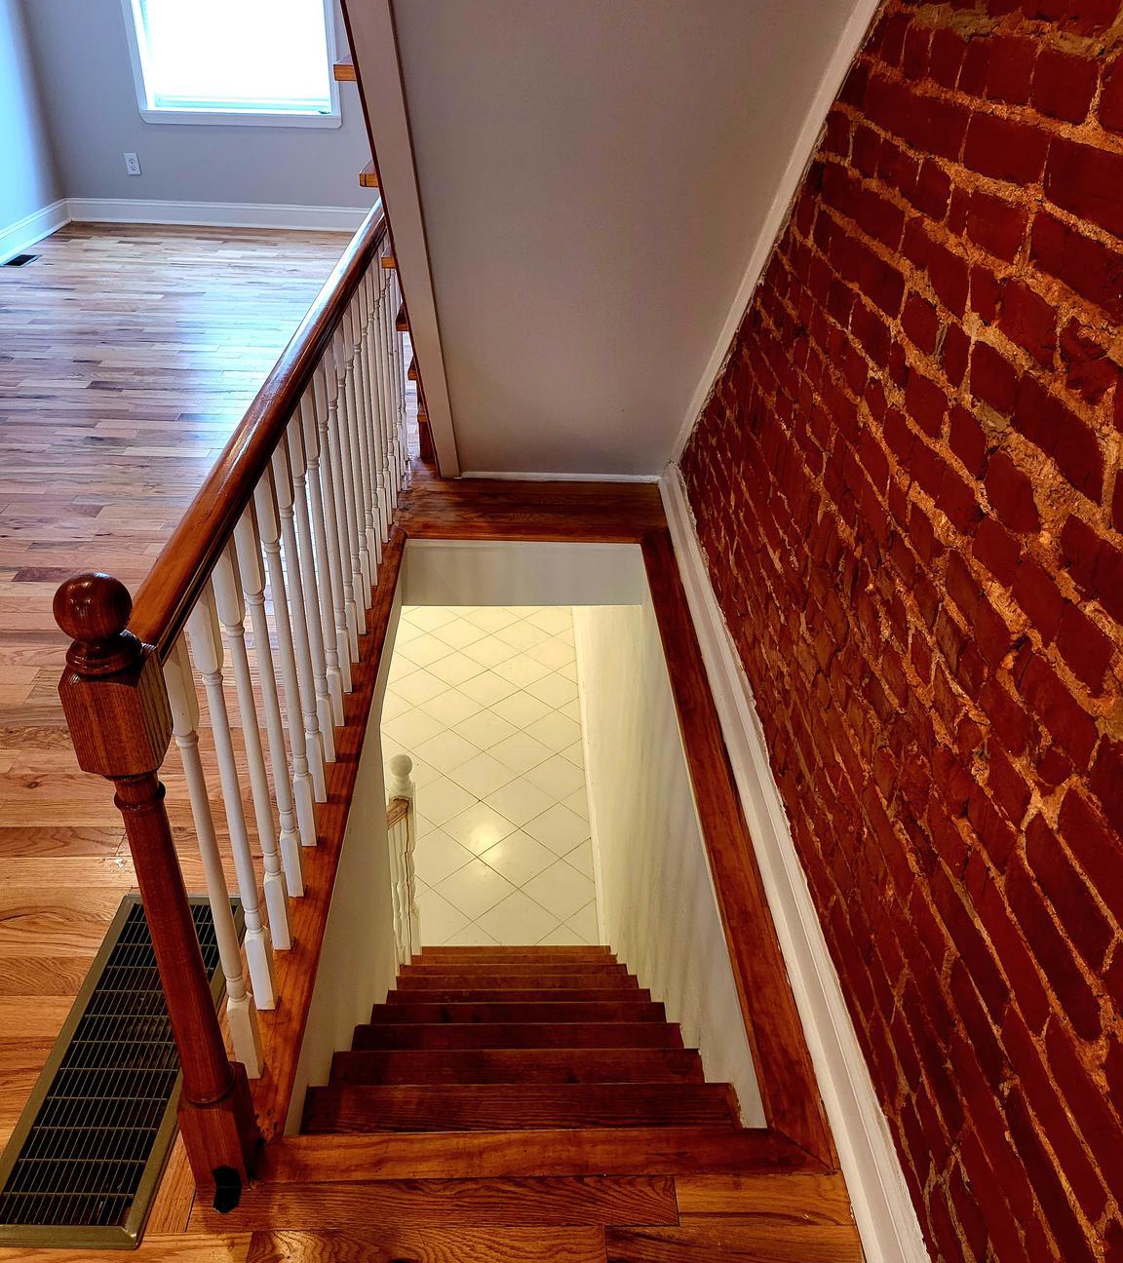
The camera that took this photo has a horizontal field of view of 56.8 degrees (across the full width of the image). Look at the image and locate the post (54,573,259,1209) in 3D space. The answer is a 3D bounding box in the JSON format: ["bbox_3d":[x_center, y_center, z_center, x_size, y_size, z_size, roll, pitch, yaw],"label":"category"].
[{"bbox_3d":[-0.481,0.377,1.299,0.080,1.034,0.080,1,33,-2],"label":"post"}]

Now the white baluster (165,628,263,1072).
[{"bbox_3d":[-0.498,0.370,1.497,0.031,0.860,0.031,1,32,-3],"label":"white baluster"}]

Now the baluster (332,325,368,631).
[{"bbox_3d":[-0.534,-0.360,2.612,0.033,0.859,0.033,1,33,-2],"label":"baluster"}]

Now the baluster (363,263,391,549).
[{"bbox_3d":[-0.549,-0.649,3.063,0.033,0.859,0.033,1,33,-2],"label":"baluster"}]

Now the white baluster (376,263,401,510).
[{"bbox_3d":[-0.565,-0.798,3.337,0.031,0.860,0.031,1,32,-3],"label":"white baluster"}]

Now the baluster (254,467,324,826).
[{"bbox_3d":[-0.510,0.074,1.934,0.033,0.859,0.033,1,33,-2],"label":"baluster"}]

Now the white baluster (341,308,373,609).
[{"bbox_3d":[-0.544,-0.433,2.762,0.031,0.860,0.031,1,32,-3],"label":"white baluster"}]

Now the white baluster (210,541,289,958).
[{"bbox_3d":[-0.507,0.224,1.727,0.031,0.860,0.031,1,32,-3],"label":"white baluster"}]

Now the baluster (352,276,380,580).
[{"bbox_3d":[-0.552,-0.579,2.992,0.031,0.860,0.031,1,32,-3],"label":"baluster"}]

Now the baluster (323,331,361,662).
[{"bbox_3d":[-0.536,-0.287,2.532,0.031,0.860,0.031,1,32,-3],"label":"baluster"}]

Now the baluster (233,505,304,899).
[{"bbox_3d":[-0.507,0.146,1.821,0.033,0.859,0.033,1,33,-2],"label":"baluster"}]

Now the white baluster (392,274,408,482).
[{"bbox_3d":[-0.565,-0.938,3.515,0.033,0.859,0.033,1,33,-2],"label":"white baluster"}]

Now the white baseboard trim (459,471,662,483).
[{"bbox_3d":[-0.003,-0.559,3.737,0.729,0.022,0.016,1,33,-2],"label":"white baseboard trim"}]

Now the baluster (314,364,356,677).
[{"bbox_3d":[-0.531,-0.214,2.417,0.031,0.860,0.031,1,32,-3],"label":"baluster"}]

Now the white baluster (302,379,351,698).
[{"bbox_3d":[-0.526,-0.215,2.386,0.033,0.859,0.033,1,33,-2],"label":"white baluster"}]

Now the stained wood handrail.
[{"bbox_3d":[-0.521,-0.692,2.308,0.060,0.064,2.727,1,32,-3],"label":"stained wood handrail"}]

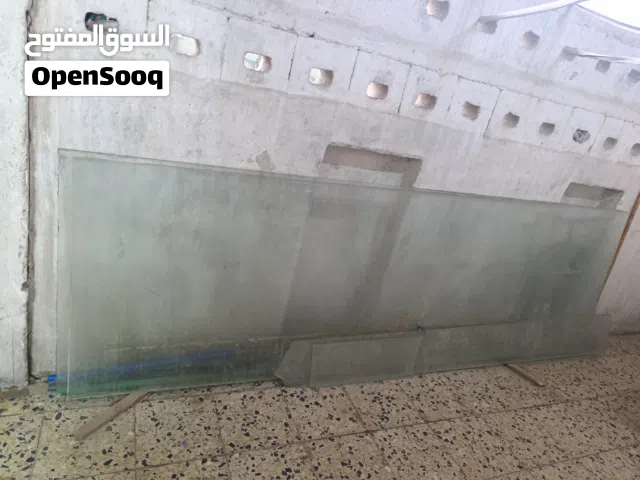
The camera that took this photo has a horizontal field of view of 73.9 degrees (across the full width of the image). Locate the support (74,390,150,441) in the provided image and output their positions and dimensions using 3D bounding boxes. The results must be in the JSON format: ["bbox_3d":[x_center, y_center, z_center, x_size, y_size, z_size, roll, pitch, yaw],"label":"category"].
[{"bbox_3d":[-0.689,0.585,1.448,0.038,0.016,0.286,20,21,20],"label":"support"}]

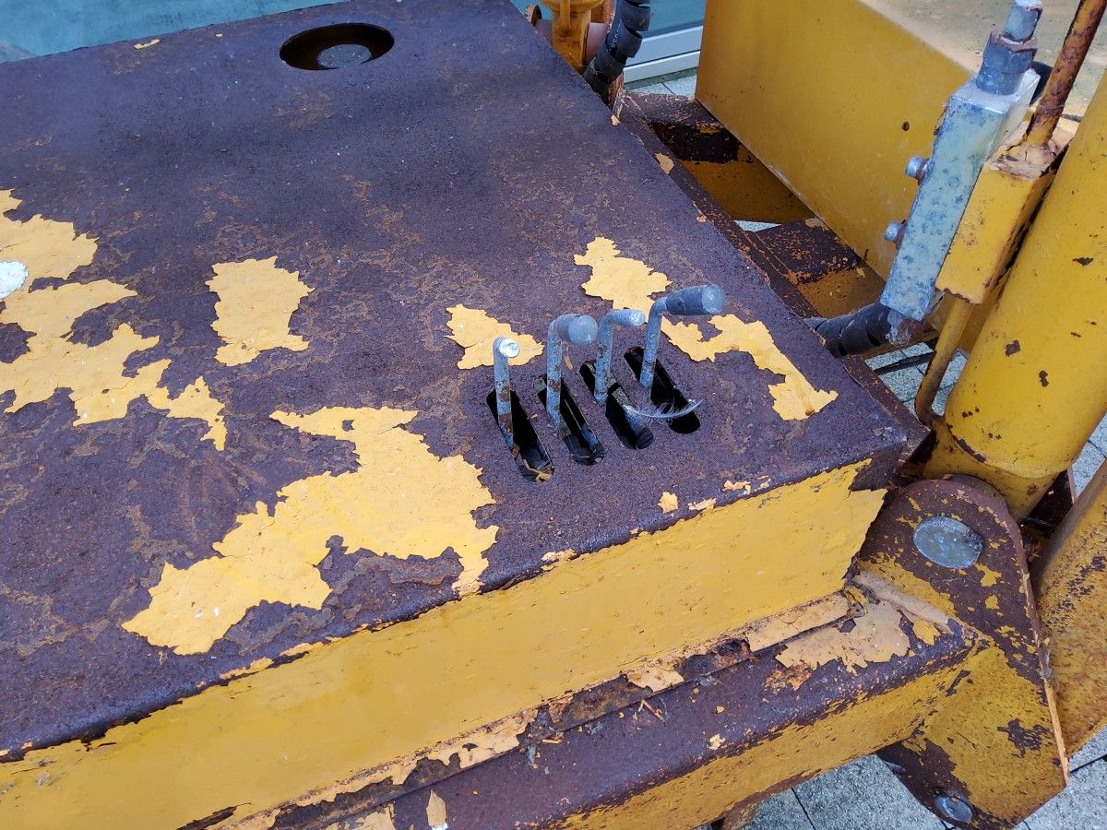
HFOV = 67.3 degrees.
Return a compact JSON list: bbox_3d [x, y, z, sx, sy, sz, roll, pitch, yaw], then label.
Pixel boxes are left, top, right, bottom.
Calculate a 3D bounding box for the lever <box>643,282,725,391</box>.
[{"bbox_3d":[0.095,-0.053,0.637,0.029,0.157,0.072,-17,50,-14],"label":"lever"}]

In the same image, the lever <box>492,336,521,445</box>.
[{"bbox_3d":[-0.033,-0.013,0.632,0.016,0.137,0.046,-17,50,-14],"label":"lever"}]

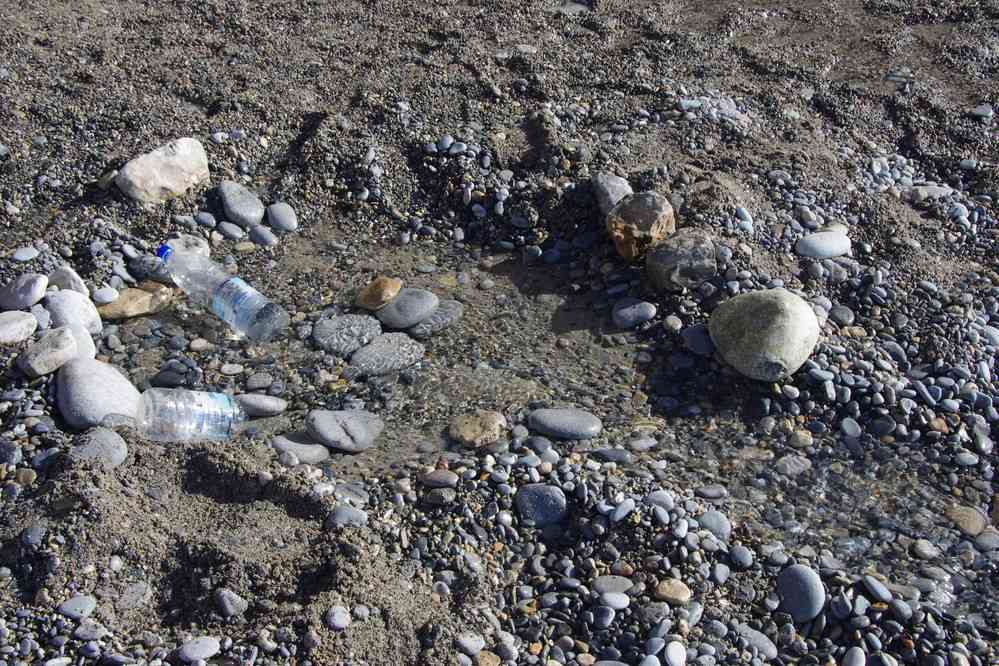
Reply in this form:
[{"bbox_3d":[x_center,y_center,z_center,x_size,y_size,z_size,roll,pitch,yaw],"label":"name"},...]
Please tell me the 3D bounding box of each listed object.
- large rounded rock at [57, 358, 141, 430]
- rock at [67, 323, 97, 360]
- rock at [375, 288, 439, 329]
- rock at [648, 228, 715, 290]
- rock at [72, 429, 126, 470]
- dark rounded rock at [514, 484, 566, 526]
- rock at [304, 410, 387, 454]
[{"bbox_3d":[-0.685,0.105,2.325,0.140,0.114,0.136,18,39,24],"label":"large rounded rock"},{"bbox_3d":[-0.738,0.015,2.382,0.078,0.060,0.080,0,40,0],"label":"rock"},{"bbox_3d":[-0.166,-0.044,2.453,0.110,0.050,0.080,-10,41,-11],"label":"rock"},{"bbox_3d":[0.350,-0.140,2.620,0.134,0.117,0.139,0,35,0],"label":"rock"},{"bbox_3d":[-0.639,0.188,2.176,0.094,0.060,0.086,0,40,0],"label":"rock"},{"bbox_3d":[0.063,0.266,2.097,0.080,0.052,0.076,0,35,0],"label":"dark rounded rock"},{"bbox_3d":[-0.250,0.160,2.209,0.126,0.052,0.083,0,40,0],"label":"rock"}]

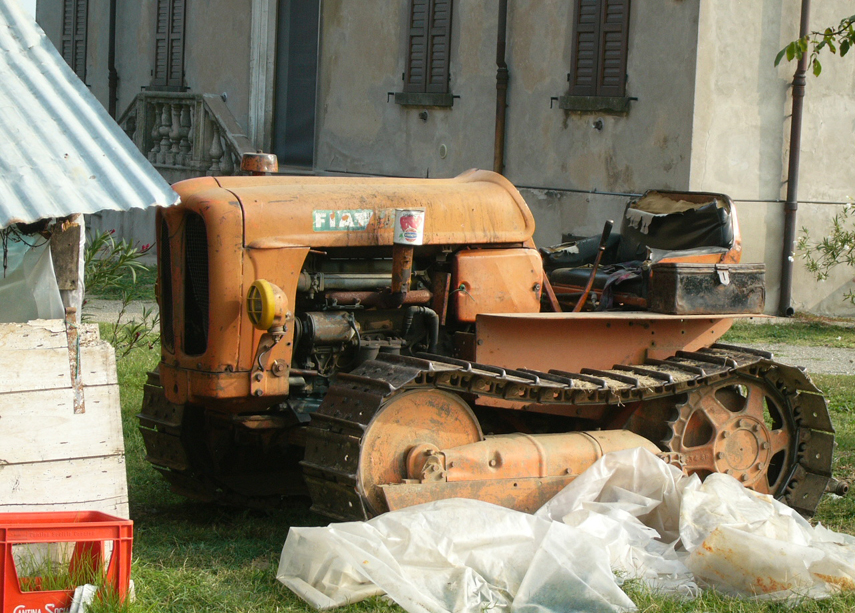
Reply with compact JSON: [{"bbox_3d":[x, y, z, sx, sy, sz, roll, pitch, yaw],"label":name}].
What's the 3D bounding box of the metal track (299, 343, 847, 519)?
[{"bbox_3d":[0.541,0.501,9.123,2.088,0.674,0.347,-1,4,-32],"label":"metal track"}]

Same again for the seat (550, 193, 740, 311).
[{"bbox_3d":[0.823,-0.232,9.979,0.487,0.416,0.707,-1,4,-32],"label":"seat"}]

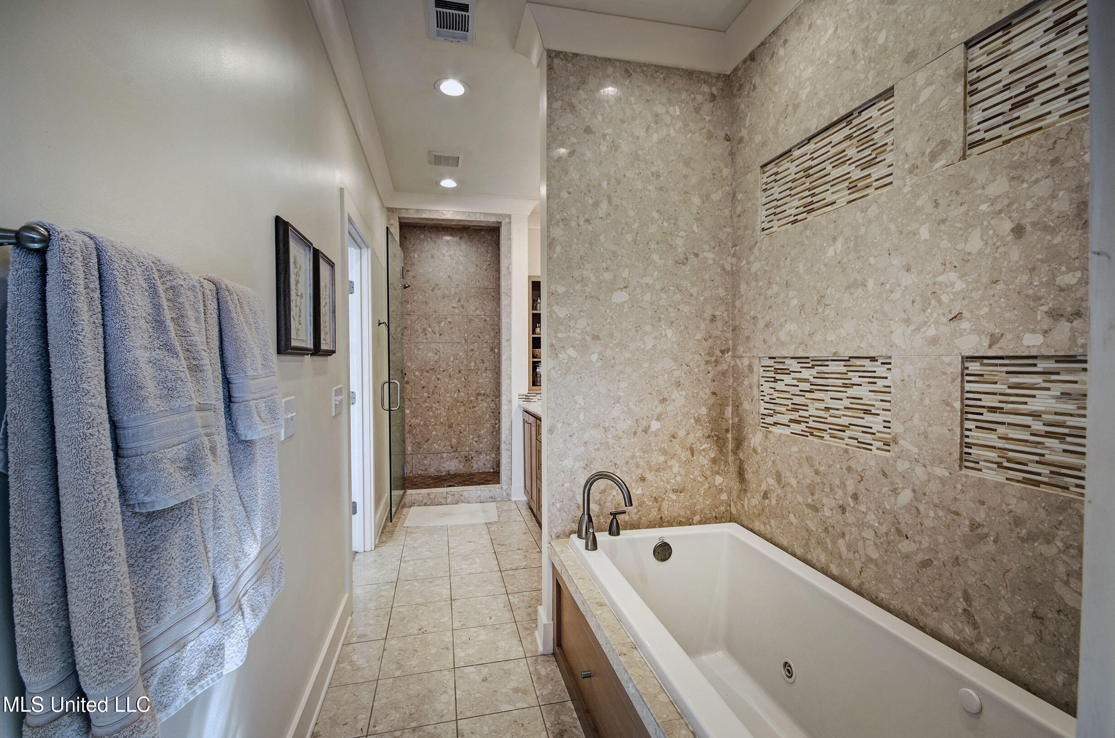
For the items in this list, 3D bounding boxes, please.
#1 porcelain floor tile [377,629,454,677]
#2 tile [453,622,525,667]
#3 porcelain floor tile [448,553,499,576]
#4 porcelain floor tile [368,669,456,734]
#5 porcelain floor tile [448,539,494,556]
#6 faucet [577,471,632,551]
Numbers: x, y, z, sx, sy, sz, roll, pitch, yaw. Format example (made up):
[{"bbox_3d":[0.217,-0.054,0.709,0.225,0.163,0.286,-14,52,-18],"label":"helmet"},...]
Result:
[{"bbox_3d":[-0.627,1.293,2.098,0.306,0.011,0.298,0,1,-14],"label":"porcelain floor tile"},{"bbox_3d":[-0.327,1.292,2.173,0.306,0.011,0.298,0,1,-14],"label":"tile"},{"bbox_3d":[-0.532,1.256,2.981,0.302,0.010,0.292,0,1,-14],"label":"porcelain floor tile"},{"bbox_3d":[-0.556,1.298,1.813,0.306,0.011,0.298,0,1,-14],"label":"porcelain floor tile"},{"bbox_3d":[-0.602,1.252,3.262,0.302,0.010,0.292,0,1,-14],"label":"porcelain floor tile"},{"bbox_3d":[0.211,0.600,2.023,0.255,0.305,0.265,0,1,31],"label":"faucet"}]

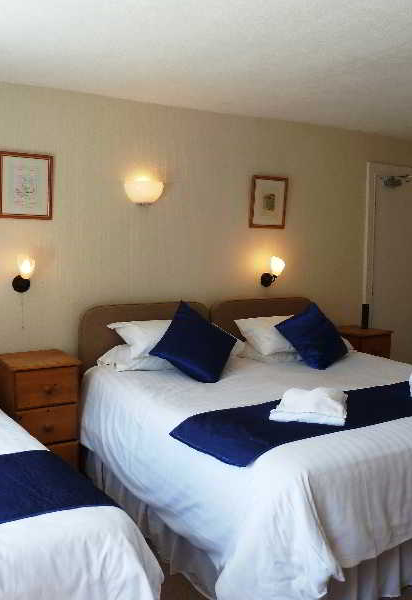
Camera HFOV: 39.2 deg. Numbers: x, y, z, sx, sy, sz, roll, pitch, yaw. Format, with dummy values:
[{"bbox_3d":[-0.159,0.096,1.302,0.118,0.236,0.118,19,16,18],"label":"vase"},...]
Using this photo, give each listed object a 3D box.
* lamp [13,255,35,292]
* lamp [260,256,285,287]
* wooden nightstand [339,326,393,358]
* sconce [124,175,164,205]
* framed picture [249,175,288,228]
[{"bbox_3d":[-1.080,-0.155,3.443,0.106,0.235,0.200,-2,5,-29],"label":"lamp"},{"bbox_3d":[0.510,-0.211,4.312,0.106,0.235,0.200,-2,5,-29],"label":"lamp"},{"bbox_3d":[1.208,0.593,4.607,0.380,0.705,0.430,-2,5,-29],"label":"wooden nightstand"},{"bbox_3d":[-0.383,-0.707,3.819,0.273,0.173,0.135,-2,5,-29],"label":"sconce"},{"bbox_3d":[0.480,-0.734,4.355,0.320,0.388,0.023,-2,5,-29],"label":"framed picture"}]

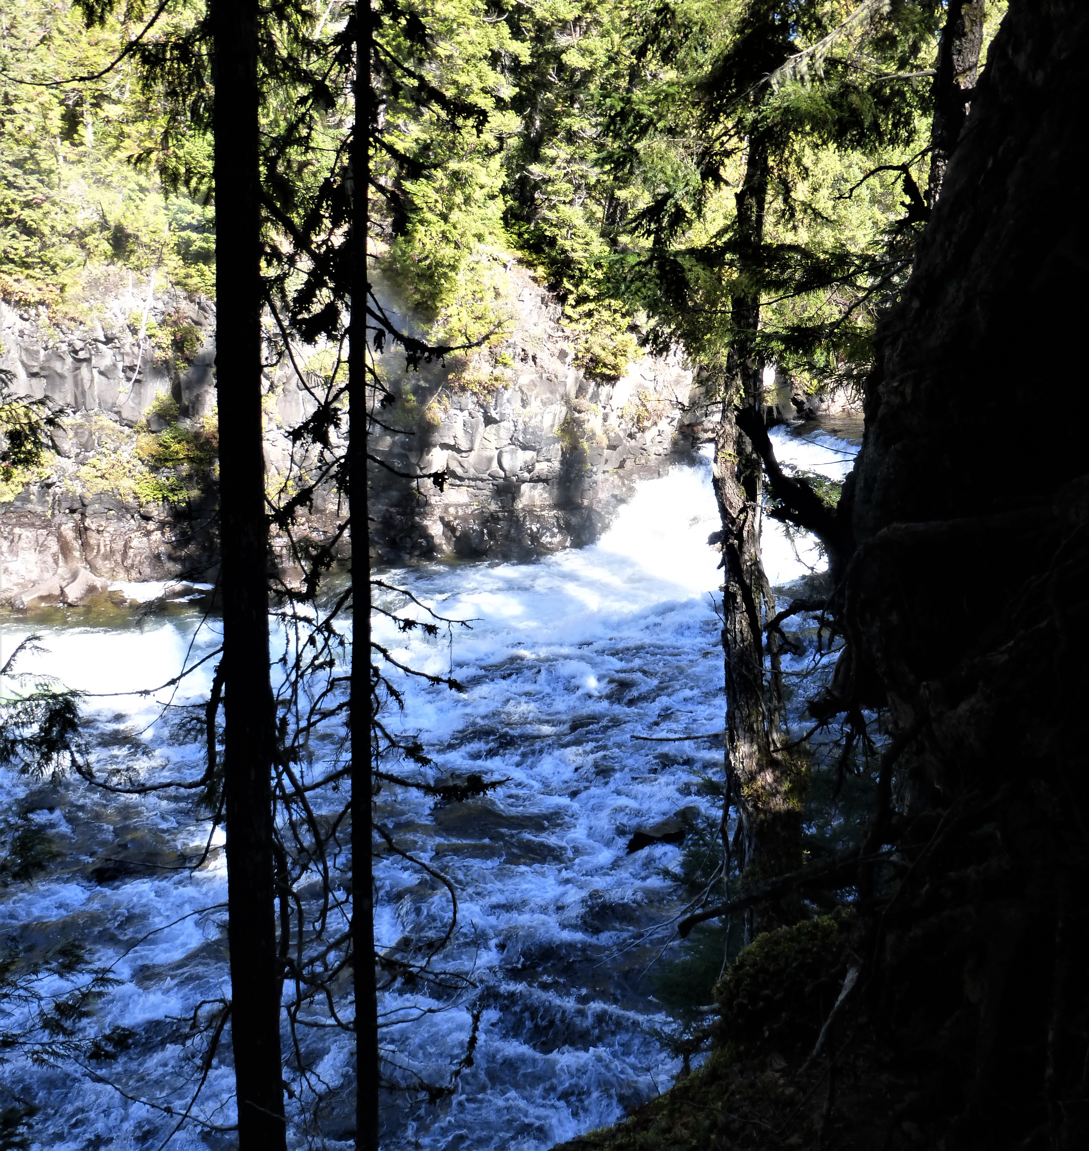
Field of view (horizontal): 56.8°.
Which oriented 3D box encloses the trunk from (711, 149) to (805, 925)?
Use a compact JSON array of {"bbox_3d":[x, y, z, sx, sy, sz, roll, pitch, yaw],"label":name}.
[{"bbox_3d":[1.211,-0.074,5.700,0.470,4.612,0.420,0,11,0],"label":"trunk"}]

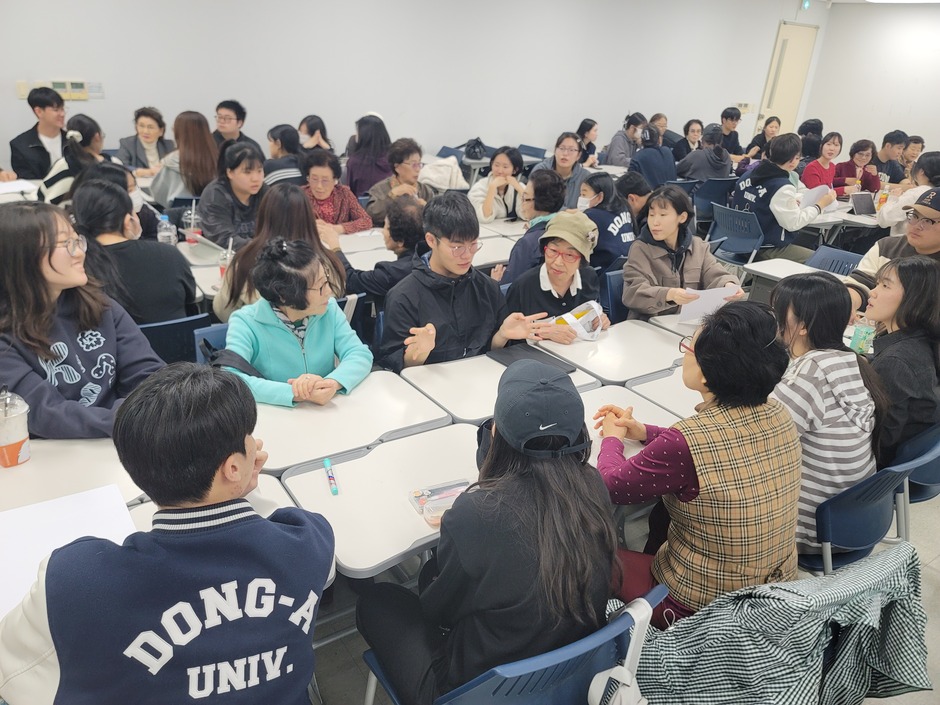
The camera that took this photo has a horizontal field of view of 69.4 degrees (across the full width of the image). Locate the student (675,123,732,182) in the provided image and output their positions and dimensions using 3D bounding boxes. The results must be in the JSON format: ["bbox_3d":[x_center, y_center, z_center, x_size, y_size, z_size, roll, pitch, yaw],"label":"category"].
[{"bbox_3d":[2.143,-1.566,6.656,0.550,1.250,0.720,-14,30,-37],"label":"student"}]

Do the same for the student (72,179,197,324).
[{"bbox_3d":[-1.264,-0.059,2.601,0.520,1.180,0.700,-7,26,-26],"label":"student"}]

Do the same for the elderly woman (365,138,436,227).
[{"bbox_3d":[-0.320,-0.721,4.337,0.660,1.210,0.500,20,28,32],"label":"elderly woman"}]

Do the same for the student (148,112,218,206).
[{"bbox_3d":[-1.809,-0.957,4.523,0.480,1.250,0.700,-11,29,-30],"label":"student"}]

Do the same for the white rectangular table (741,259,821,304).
[{"bbox_3d":[1.865,-0.086,3.886,0.430,0.720,0.610,-11,28,-32],"label":"white rectangular table"}]

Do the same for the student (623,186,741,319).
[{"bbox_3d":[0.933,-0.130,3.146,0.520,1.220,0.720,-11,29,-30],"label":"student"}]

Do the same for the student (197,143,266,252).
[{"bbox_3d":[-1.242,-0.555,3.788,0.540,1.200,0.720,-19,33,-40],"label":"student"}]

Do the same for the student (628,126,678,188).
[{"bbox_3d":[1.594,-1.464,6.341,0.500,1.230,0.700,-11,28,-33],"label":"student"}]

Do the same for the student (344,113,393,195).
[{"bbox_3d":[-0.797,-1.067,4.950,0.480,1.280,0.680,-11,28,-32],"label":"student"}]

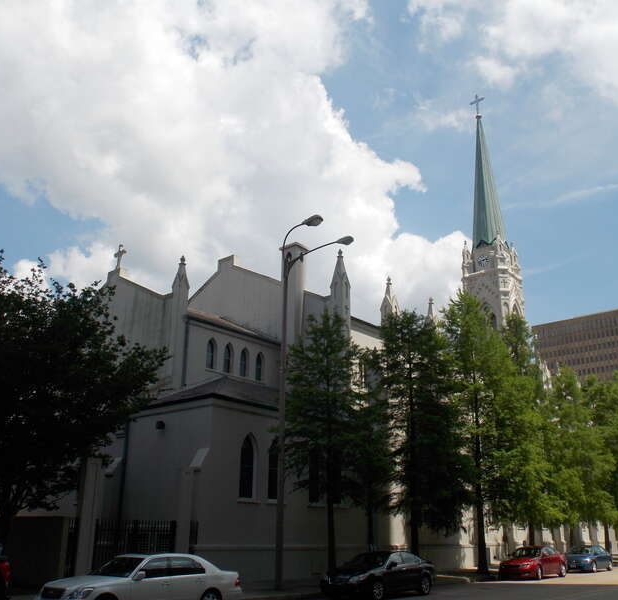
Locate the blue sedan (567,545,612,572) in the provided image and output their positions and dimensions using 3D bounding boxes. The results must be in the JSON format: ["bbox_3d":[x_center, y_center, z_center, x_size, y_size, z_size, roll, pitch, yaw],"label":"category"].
[{"bbox_3d":[16.437,15.229,36.869,1.790,1.440,4.700,-17,-26,39],"label":"blue sedan"}]

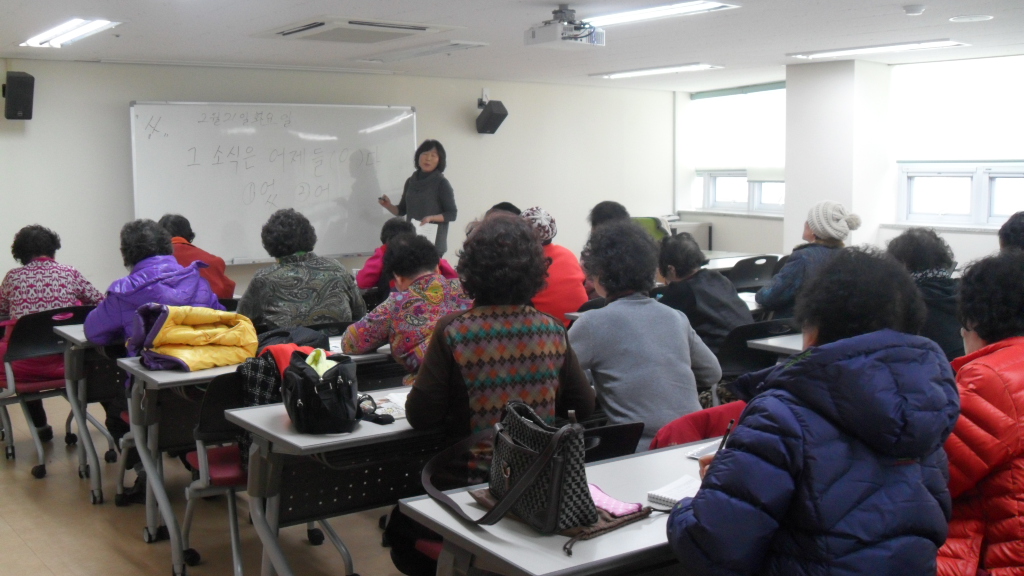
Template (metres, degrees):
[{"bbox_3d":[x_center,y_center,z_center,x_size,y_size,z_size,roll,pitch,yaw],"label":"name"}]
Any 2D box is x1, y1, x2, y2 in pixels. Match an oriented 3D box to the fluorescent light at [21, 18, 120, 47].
[{"bbox_3d":[-2.507,-1.443,5.841,0.320,0.060,1.250,-6,8,-38],"label":"fluorescent light"}]

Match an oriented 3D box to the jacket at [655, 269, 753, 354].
[{"bbox_3d":[0.805,0.188,4.654,0.500,0.580,0.480,-5,8,-36],"label":"jacket"}]

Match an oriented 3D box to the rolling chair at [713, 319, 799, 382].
[{"bbox_3d":[0.907,0.511,4.641,0.500,0.820,0.560,-5,8,-36],"label":"rolling chair"}]

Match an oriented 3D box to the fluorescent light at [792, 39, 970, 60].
[{"bbox_3d":[2.405,-1.593,6.952,0.260,0.050,1.280,-5,8,-36],"label":"fluorescent light"}]

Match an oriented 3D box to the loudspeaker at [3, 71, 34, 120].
[{"bbox_3d":[-3.298,-1.282,6.911,0.175,0.290,0.155,-5,26,-35],"label":"loudspeaker"}]

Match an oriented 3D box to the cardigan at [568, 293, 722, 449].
[{"bbox_3d":[0.384,0.267,3.139,0.540,0.560,0.420,-5,8,-32],"label":"cardigan"}]

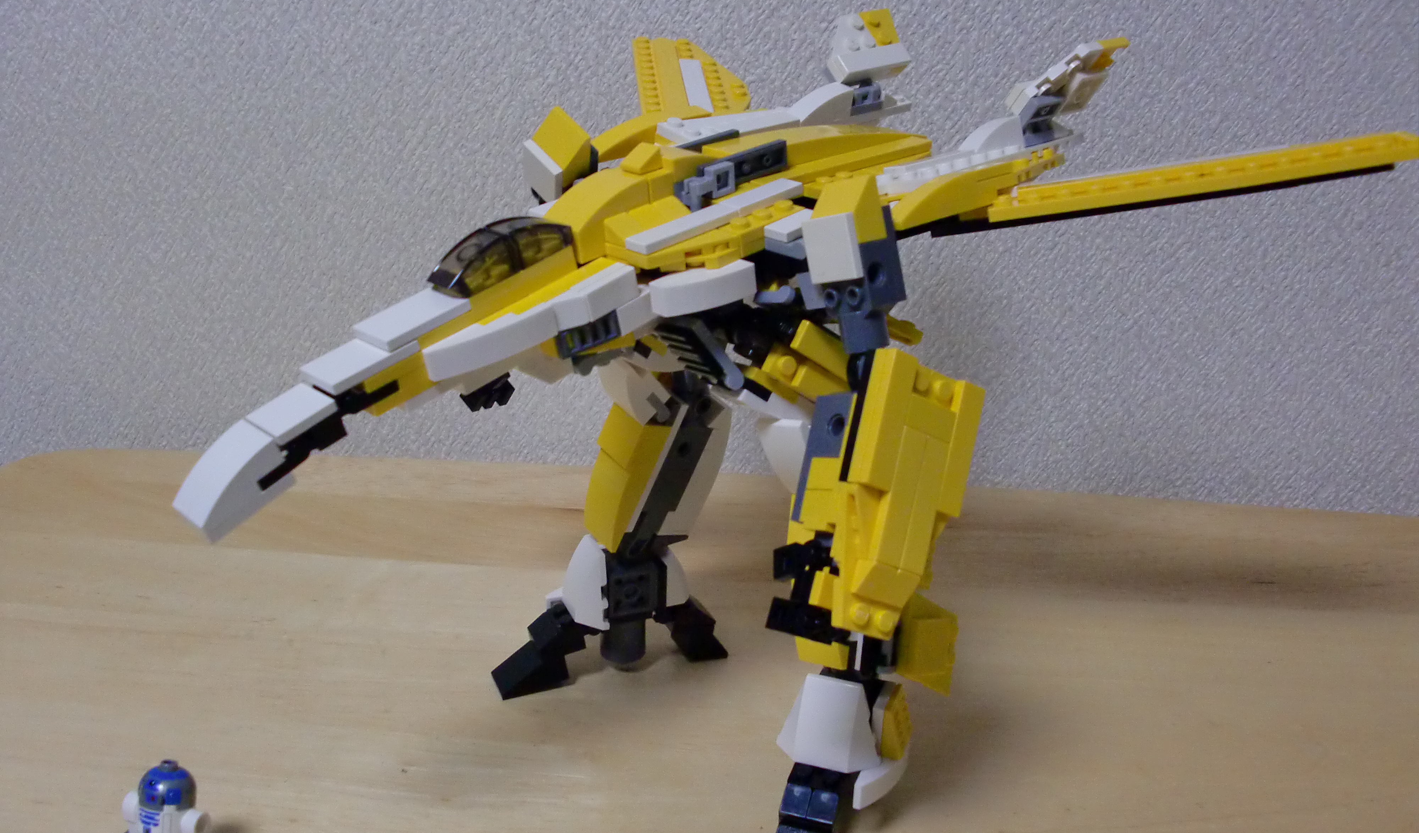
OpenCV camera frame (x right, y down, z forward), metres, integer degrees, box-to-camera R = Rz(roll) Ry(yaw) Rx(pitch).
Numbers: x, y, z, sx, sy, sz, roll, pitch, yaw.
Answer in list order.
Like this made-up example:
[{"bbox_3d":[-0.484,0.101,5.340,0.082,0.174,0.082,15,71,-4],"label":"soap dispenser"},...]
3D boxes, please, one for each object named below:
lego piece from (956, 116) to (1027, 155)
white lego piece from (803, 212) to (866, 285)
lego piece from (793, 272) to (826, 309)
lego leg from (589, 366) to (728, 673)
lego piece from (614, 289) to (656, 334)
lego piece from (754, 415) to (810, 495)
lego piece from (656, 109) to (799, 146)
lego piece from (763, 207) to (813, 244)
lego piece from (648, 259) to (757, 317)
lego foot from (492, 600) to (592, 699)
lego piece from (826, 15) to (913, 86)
[{"bbox_3d":[0.082,-0.082,0.438,0.024,0.010,0.008,-18,11,-38],"label":"lego piece"},{"bbox_3d":[0.031,-0.042,0.369,0.003,0.016,0.016,-18,10,-39],"label":"white lego piece"},{"bbox_3d":[0.030,-0.033,0.383,0.009,0.010,0.008,-18,10,-39],"label":"lego piece"},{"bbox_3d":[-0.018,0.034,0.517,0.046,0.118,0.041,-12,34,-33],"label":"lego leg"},{"bbox_3d":[-0.019,-0.029,0.388,0.016,0.008,0.006,-33,36,-31],"label":"lego piece"},{"bbox_3d":[0.023,0.011,0.413,0.018,0.022,0.009,-5,22,-43],"label":"lego piece"},{"bbox_3d":[0.006,-0.088,0.446,0.046,0.005,0.017,-21,44,-40],"label":"lego piece"},{"bbox_3d":[0.023,-0.050,0.385,0.016,0.003,0.008,-27,34,-35],"label":"lego piece"},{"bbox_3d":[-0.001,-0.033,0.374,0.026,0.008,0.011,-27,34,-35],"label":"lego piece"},{"bbox_3d":[-0.060,0.084,0.530,0.034,0.020,0.016,-9,26,-26],"label":"lego foot"},{"bbox_3d":[0.054,-0.125,0.500,0.029,0.020,0.007,-18,-8,-38],"label":"lego piece"}]

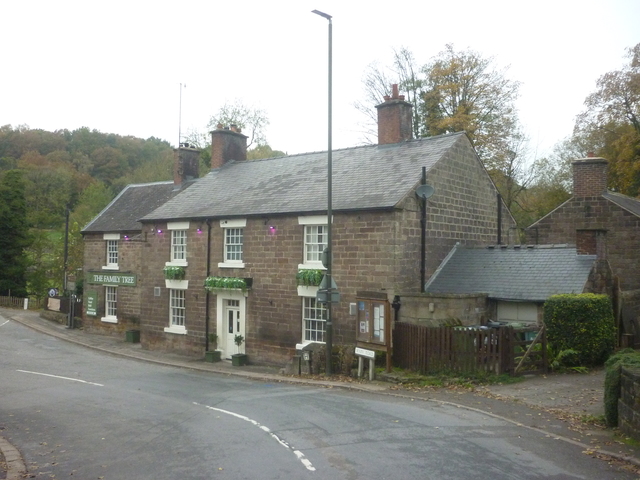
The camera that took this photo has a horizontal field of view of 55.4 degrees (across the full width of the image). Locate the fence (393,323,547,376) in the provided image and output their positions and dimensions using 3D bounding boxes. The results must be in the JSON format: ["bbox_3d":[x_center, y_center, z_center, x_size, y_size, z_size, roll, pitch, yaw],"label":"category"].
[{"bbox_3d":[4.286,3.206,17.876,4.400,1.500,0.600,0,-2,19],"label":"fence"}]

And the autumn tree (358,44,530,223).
[{"bbox_3d":[7.779,-3.506,38.127,10.500,17.500,10.000,0,-2,9],"label":"autumn tree"}]

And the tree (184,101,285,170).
[{"bbox_3d":[-6.706,-2.705,48.111,8.500,16.500,8.000,1,-2,-11],"label":"tree"}]

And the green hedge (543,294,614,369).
[{"bbox_3d":[7.263,2.523,17.044,1.800,2.000,1.400,0,-2,17],"label":"green hedge"}]

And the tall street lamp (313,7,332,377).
[{"bbox_3d":[0.083,-1.435,18.513,0.300,11.100,0.820,-1,-2,43],"label":"tall street lamp"}]

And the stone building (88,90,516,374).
[{"bbox_3d":[-1.969,-0.707,28.977,19.300,11.000,10.200,-1,-2,38],"label":"stone building"}]

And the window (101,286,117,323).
[{"bbox_3d":[-10.347,3.155,29.979,1.400,1.834,0.220,-1,-2,38],"label":"window"}]

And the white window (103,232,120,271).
[{"bbox_3d":[-10.226,0.577,29.966,1.450,1.810,0.220,-1,-2,38],"label":"white window"}]

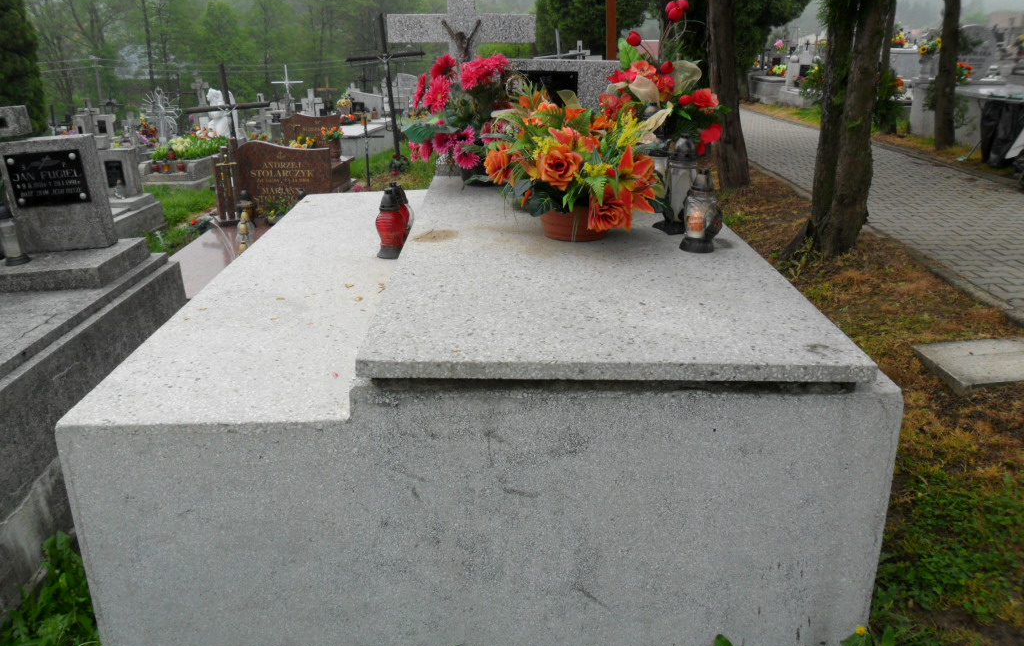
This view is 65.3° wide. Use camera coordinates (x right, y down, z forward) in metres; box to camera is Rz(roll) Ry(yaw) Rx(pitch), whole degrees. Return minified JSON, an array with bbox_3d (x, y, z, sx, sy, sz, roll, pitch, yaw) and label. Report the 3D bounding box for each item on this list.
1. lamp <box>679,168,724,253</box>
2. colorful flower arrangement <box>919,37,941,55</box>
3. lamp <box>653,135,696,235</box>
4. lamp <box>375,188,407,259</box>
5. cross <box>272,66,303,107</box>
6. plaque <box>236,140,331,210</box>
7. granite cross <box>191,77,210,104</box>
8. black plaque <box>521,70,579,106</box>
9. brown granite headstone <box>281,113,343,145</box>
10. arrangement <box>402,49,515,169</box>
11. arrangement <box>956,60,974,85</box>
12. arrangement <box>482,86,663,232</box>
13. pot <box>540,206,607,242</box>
[{"bbox_3d":[0.558,-0.344,2.394,0.115,0.245,0.115,0,21,0],"label":"lamp"},{"bbox_3d":[5.624,-3.698,10.683,0.360,0.270,0.330,0,21,0],"label":"colorful flower arrangement"},{"bbox_3d":[0.544,-0.453,2.582,0.150,0.294,0.150,0,20,0],"label":"lamp"},{"bbox_3d":[-0.423,-0.354,2.786,0.108,0.240,0.108,0,21,0],"label":"lamp"},{"bbox_3d":[-3.586,-3.762,12.758,0.510,0.700,0.070,0,20,0],"label":"cross"},{"bbox_3d":[-1.520,-0.948,5.337,0.638,0.507,0.090,0,20,0],"label":"plaque"},{"bbox_3d":[-5.551,-4.119,14.210,0.340,0.580,0.130,0,20,0],"label":"granite cross"},{"bbox_3d":[0.137,-0.954,3.383,0.286,0.210,0.020,0,20,0],"label":"black plaque"},{"bbox_3d":[-1.900,-1.783,7.538,0.580,0.400,0.090,2,21,5],"label":"brown granite headstone"},{"bbox_3d":[-0.205,-0.857,3.269,0.480,0.460,0.380,0,21,0],"label":"arrangement"},{"bbox_3d":[6.654,-3.685,11.798,0.310,0.350,0.290,0,20,0],"label":"arrangement"},{"bbox_3d":[0.182,-0.509,2.481,0.540,0.430,0.430,0,21,0],"label":"arrangement"},{"bbox_3d":[0.194,-0.340,2.561,0.215,0.115,0.215,0,21,0],"label":"pot"}]

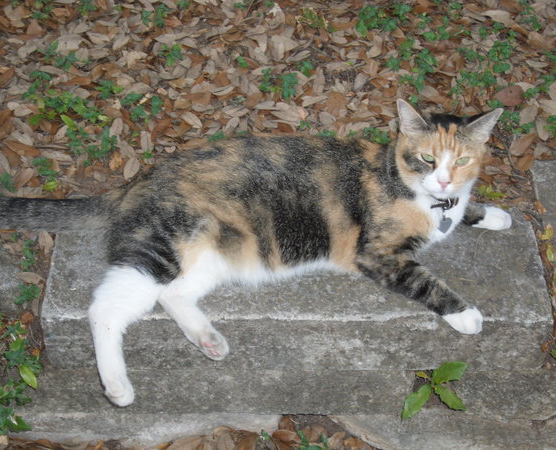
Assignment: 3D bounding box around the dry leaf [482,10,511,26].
[{"bbox_3d":[0.349,-0.329,2.070,0.046,0.010,0.036,28,48,29],"label":"dry leaf"}]

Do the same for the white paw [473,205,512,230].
[{"bbox_3d":[0.287,-0.009,1.760,0.051,0.027,0.033,7,42,7],"label":"white paw"}]

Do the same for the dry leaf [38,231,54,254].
[{"bbox_3d":[-0.291,0.022,1.655,0.018,0.011,0.036,-4,42,-5],"label":"dry leaf"}]

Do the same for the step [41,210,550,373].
[{"bbox_3d":[0.024,0.072,1.756,0.637,0.093,0.245,0,41,-1],"label":"step"}]

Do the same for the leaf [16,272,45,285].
[{"bbox_3d":[-0.303,0.065,1.617,0.035,0.010,0.015,17,44,18],"label":"leaf"}]

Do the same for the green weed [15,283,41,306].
[{"bbox_3d":[-0.300,0.084,1.576,0.031,0.018,0.022,0,42,0],"label":"green weed"}]

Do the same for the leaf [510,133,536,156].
[{"bbox_3d":[0.340,-0.113,1.821,0.021,0.012,0.062,22,46,23],"label":"leaf"}]

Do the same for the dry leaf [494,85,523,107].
[{"bbox_3d":[0.327,-0.184,1.870,0.037,0.014,0.027,0,42,0],"label":"dry leaf"}]

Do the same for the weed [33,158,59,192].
[{"bbox_3d":[-0.306,-0.067,1.737,0.031,0.023,0.042,0,42,0],"label":"weed"}]

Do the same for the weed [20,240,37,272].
[{"bbox_3d":[-0.329,0.042,1.738,0.021,0.025,0.041,0,41,-1],"label":"weed"}]

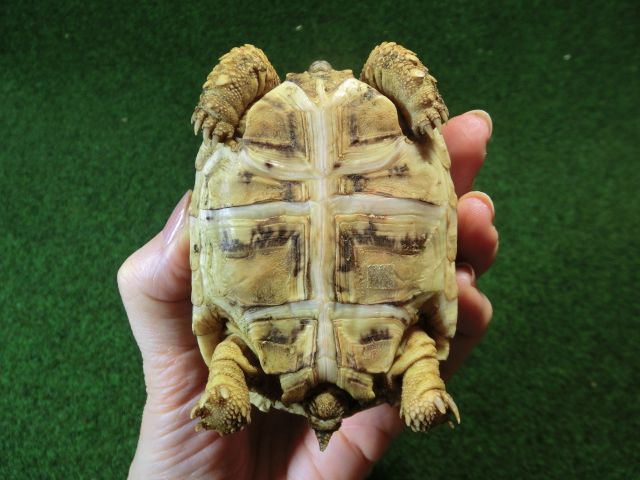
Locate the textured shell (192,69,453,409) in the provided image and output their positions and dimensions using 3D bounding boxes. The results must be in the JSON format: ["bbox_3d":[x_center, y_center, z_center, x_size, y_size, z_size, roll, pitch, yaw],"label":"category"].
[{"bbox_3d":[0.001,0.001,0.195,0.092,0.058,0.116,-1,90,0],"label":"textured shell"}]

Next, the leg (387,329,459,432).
[{"bbox_3d":[0.036,0.049,0.182,0.022,0.022,0.036,-12,90,-20],"label":"leg"}]

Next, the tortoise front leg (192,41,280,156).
[{"bbox_3d":[-0.029,-0.050,0.180,0.021,0.021,0.037,31,90,-11],"label":"tortoise front leg"}]

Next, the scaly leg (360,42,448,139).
[{"bbox_3d":[0.030,-0.052,0.180,0.021,0.021,0.036,-31,90,11],"label":"scaly leg"}]

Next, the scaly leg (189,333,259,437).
[{"bbox_3d":[-0.033,0.051,0.182,0.022,0.022,0.035,12,90,20],"label":"scaly leg"}]

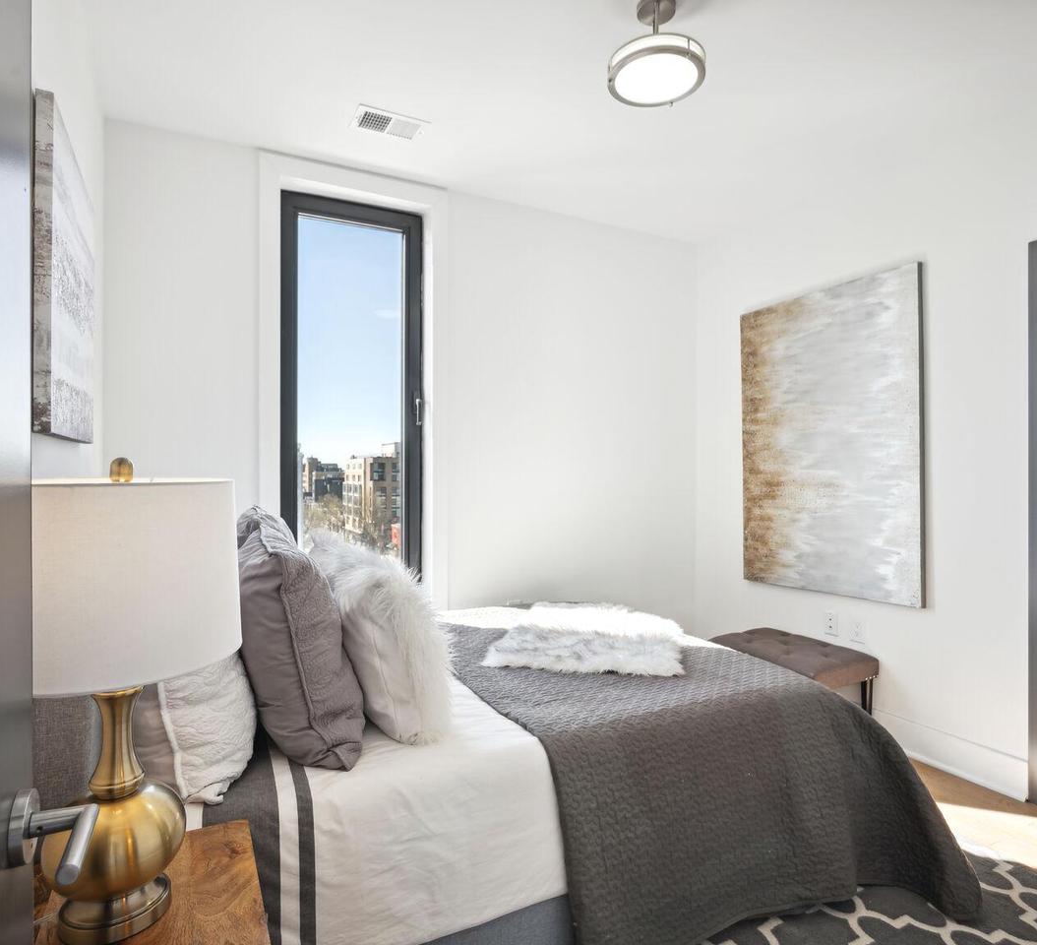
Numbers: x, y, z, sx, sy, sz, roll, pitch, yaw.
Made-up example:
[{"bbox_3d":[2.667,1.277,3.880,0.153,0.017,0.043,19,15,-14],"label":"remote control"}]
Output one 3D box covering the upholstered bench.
[{"bbox_3d":[1.258,1.055,2.804,0.480,0.430,0.610,0,0,-30],"label":"upholstered bench"}]

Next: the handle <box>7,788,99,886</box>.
[{"bbox_3d":[-0.424,0.332,0.535,0.065,0.070,0.135,0,0,-28],"label":"handle"}]

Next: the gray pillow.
[{"bbox_3d":[-0.568,0.408,1.501,0.190,0.520,0.550,-16,7,-25],"label":"gray pillow"}]

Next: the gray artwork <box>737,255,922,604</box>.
[{"bbox_3d":[1.528,-0.154,2.979,0.037,1.510,0.930,0,0,-30],"label":"gray artwork"}]

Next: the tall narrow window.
[{"bbox_3d":[-0.823,-0.300,2.954,0.708,2.040,0.080,0,0,-26],"label":"tall narrow window"}]

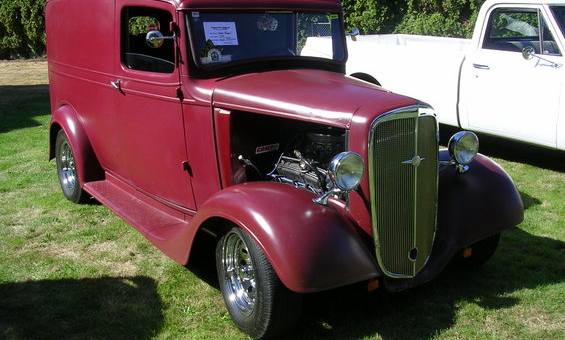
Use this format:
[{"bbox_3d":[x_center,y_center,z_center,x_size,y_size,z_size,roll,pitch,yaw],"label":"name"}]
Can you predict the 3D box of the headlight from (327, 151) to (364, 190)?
[{"bbox_3d":[0.286,0.001,3.000,0.197,0.197,0.163,-10,18,-34],"label":"headlight"}]

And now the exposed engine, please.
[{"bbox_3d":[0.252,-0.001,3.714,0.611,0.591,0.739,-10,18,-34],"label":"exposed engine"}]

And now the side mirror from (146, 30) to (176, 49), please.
[{"bbox_3d":[-0.710,-0.767,3.648,0.179,0.108,0.079,-3,15,-13],"label":"side mirror"}]

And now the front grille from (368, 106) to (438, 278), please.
[{"bbox_3d":[0.662,0.119,3.254,0.522,0.926,0.138,-10,16,-34],"label":"front grille"}]

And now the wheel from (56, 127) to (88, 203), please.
[{"bbox_3d":[-1.727,-0.057,5.321,0.217,0.650,0.650,-10,18,-34],"label":"wheel"}]

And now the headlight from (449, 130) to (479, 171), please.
[{"bbox_3d":[0.989,-0.127,3.483,0.197,0.197,0.163,-10,18,-34],"label":"headlight"}]

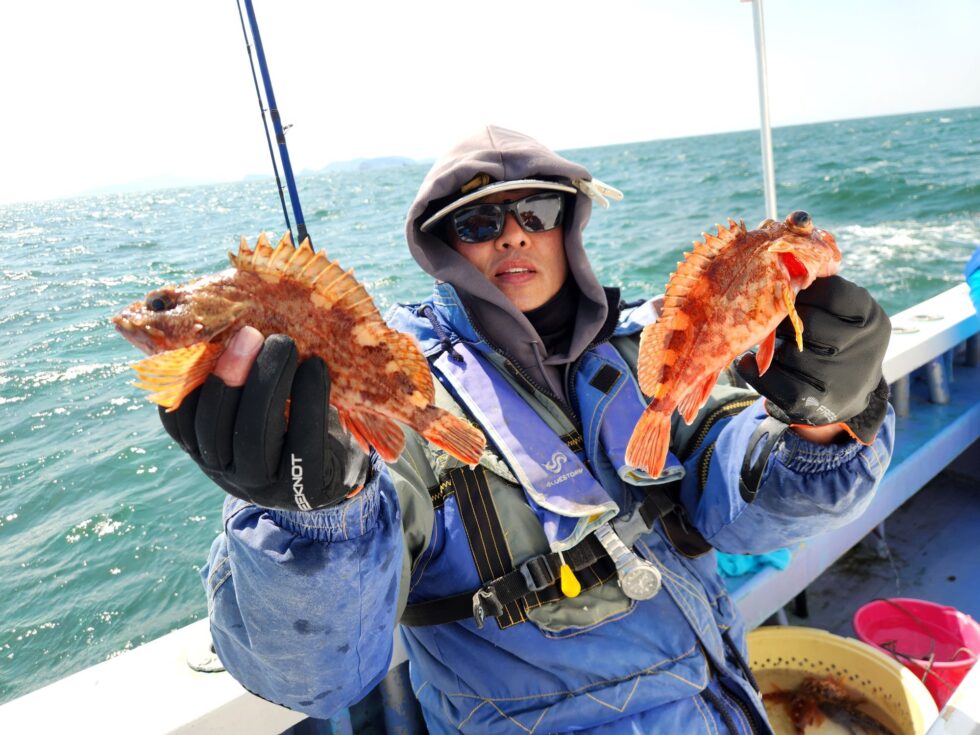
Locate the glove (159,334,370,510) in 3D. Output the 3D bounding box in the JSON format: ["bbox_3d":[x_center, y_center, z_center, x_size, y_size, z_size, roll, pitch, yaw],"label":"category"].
[{"bbox_3d":[-0.145,0.031,0.428,0.112,0.113,0.108,6,7,3],"label":"glove"}]

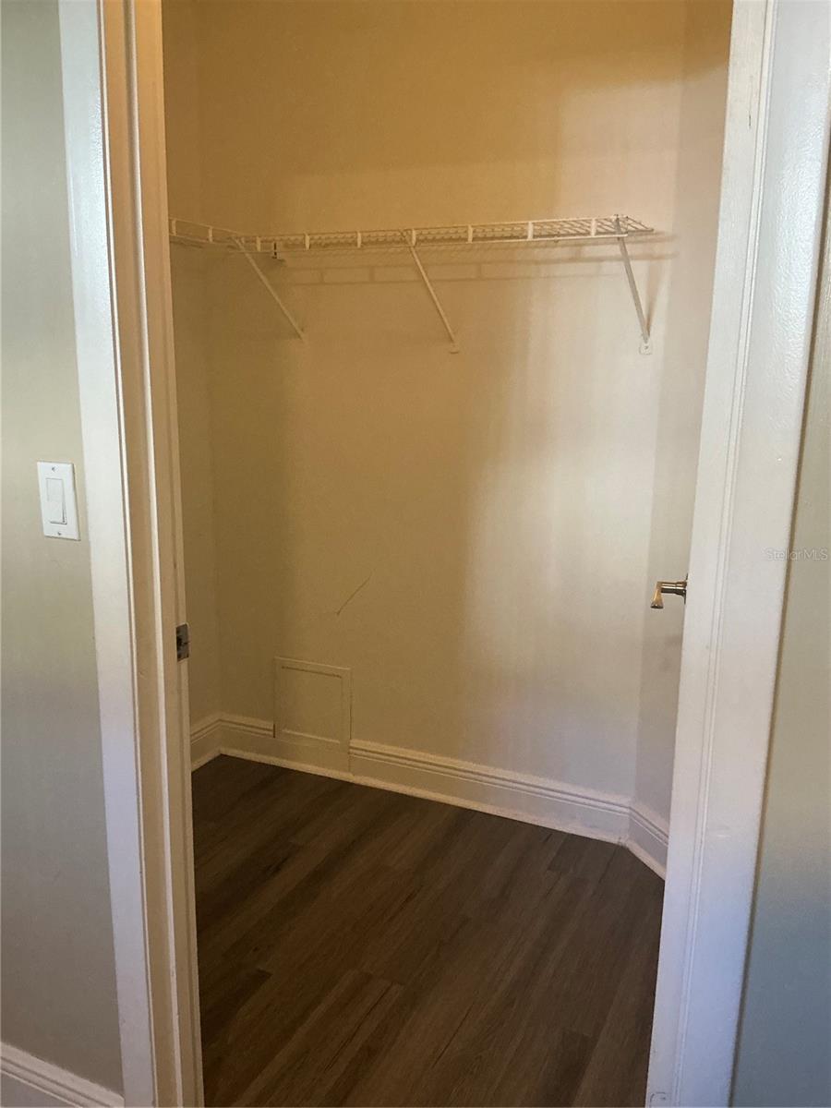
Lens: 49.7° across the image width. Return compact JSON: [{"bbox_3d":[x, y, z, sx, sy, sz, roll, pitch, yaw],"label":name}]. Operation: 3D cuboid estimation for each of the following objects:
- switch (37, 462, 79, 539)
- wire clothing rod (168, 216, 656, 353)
[{"bbox_3d":[-0.531,-0.079,1.324,0.071,0.115,0.012,6,13,24],"label":"switch"},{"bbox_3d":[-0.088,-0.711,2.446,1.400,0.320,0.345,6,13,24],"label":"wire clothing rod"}]

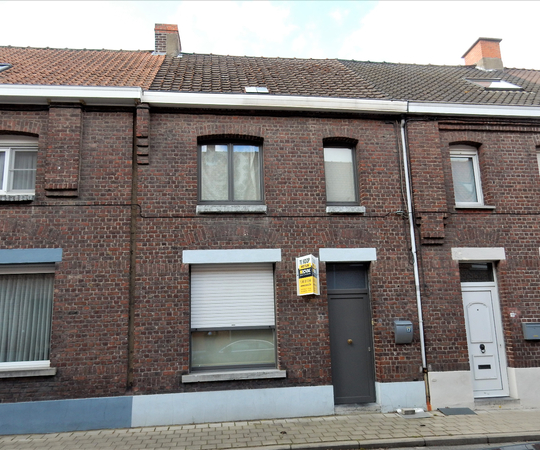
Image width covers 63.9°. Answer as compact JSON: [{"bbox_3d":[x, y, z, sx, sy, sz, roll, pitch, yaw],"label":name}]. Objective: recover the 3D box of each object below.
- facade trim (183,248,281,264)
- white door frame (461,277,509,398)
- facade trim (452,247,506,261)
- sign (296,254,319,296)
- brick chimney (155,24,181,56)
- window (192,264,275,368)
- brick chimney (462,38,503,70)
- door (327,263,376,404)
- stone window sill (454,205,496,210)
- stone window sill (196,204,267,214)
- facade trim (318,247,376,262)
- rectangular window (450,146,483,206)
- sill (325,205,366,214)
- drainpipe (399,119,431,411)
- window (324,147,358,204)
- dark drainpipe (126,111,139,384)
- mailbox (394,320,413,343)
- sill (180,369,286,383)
[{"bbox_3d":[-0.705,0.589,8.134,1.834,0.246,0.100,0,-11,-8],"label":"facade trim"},{"bbox_3d":[4.264,2.271,8.731,0.892,2.296,0.090,0,-11,-8],"label":"white door frame"},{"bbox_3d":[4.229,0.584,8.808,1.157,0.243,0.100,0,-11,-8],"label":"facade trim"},{"bbox_3d":[0.746,0.945,8.052,0.440,0.712,0.370,0,-11,-8],"label":"sign"},{"bbox_3d":[-2.831,-4.895,12.046,0.621,0.941,0.780,0,-11,-8],"label":"brick chimney"},{"bbox_3d":[-0.677,1.727,8.131,1.609,1.978,0.120,0,-11,-8],"label":"window"},{"bbox_3d":[6.554,-4.977,13.325,0.730,1.040,0.970,0,-11,-8],"label":"brick chimney"},{"bbox_3d":[1.542,2.053,8.416,0.873,2.672,0.090,0,-11,-8],"label":"door"},{"bbox_3d":[4.208,-0.350,9.005,0.891,0.065,0.220,0,-11,-8],"label":"stone window sill"},{"bbox_3d":[-0.735,-0.285,8.354,1.323,0.136,0.200,0,-11,-8],"label":"stone window sill"},{"bbox_3d":[1.526,0.580,8.461,1.122,0.253,0.100,0,-11,-8],"label":"facade trim"},{"bbox_3d":[4.151,-1.060,9.309,0.740,1.345,0.100,0,-11,-8],"label":"rectangular window"},{"bbox_3d":[1.474,-0.289,8.621,0.793,0.140,0.220,0,-11,-8],"label":"sill"},{"bbox_3d":[2.640,0.555,7.852,0.100,5.284,0.110,0,-10,-8],"label":"drainpipe"},{"bbox_3d":[1.431,-1.056,8.937,0.740,1.315,0.100,0,-11,-8],"label":"window"},{"bbox_3d":[-2.511,0.330,7.902,0.090,5.107,0.090,-1,-11,-8],"label":"dark drainpipe"},{"bbox_3d":[2.528,2.027,8.201,0.340,0.397,0.150,0,-11,-8],"label":"mailbox"},{"bbox_3d":[-0.633,2.690,7.759,1.839,0.135,0.220,0,-11,-8],"label":"sill"}]

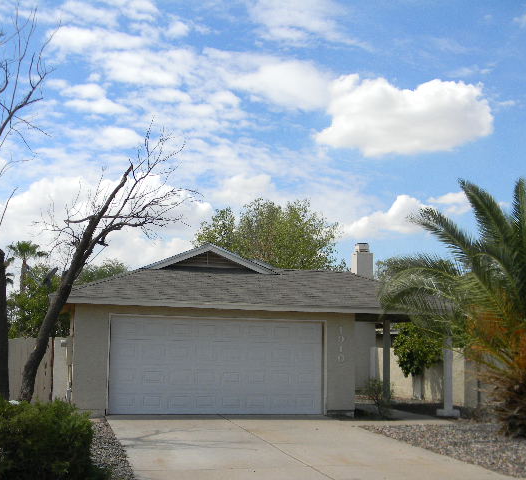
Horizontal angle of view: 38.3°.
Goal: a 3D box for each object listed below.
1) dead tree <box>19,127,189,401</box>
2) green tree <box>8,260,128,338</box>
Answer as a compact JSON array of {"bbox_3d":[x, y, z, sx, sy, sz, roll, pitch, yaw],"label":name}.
[{"bbox_3d":[-2.978,0.542,13.754,2.950,5.528,2.300,1,-8,0],"label":"dead tree"},{"bbox_3d":[-6.261,2.753,23.832,3.600,3.989,3.300,1,-8,0],"label":"green tree"}]

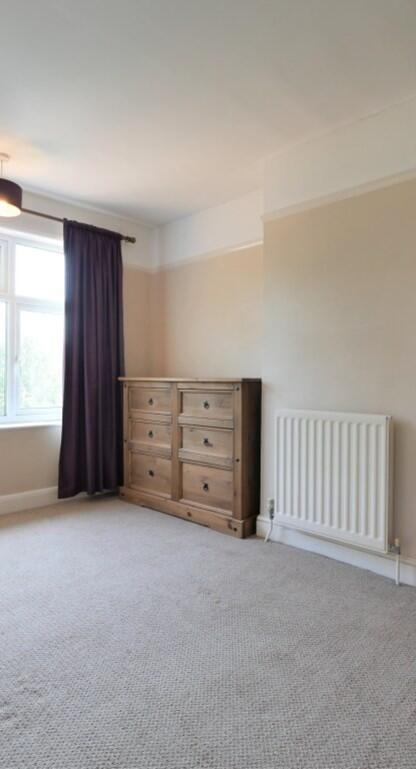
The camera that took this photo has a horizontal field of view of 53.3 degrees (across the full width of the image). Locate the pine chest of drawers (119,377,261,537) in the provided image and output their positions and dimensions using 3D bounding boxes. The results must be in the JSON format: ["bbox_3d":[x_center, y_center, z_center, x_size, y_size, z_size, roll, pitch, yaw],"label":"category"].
[{"bbox_3d":[-0.116,0.483,3.316,1.315,1.050,0.430,1,1,41],"label":"pine chest of drawers"}]

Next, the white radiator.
[{"bbox_3d":[0.692,0.510,2.370,0.672,0.696,0.070,1,1,42],"label":"white radiator"}]

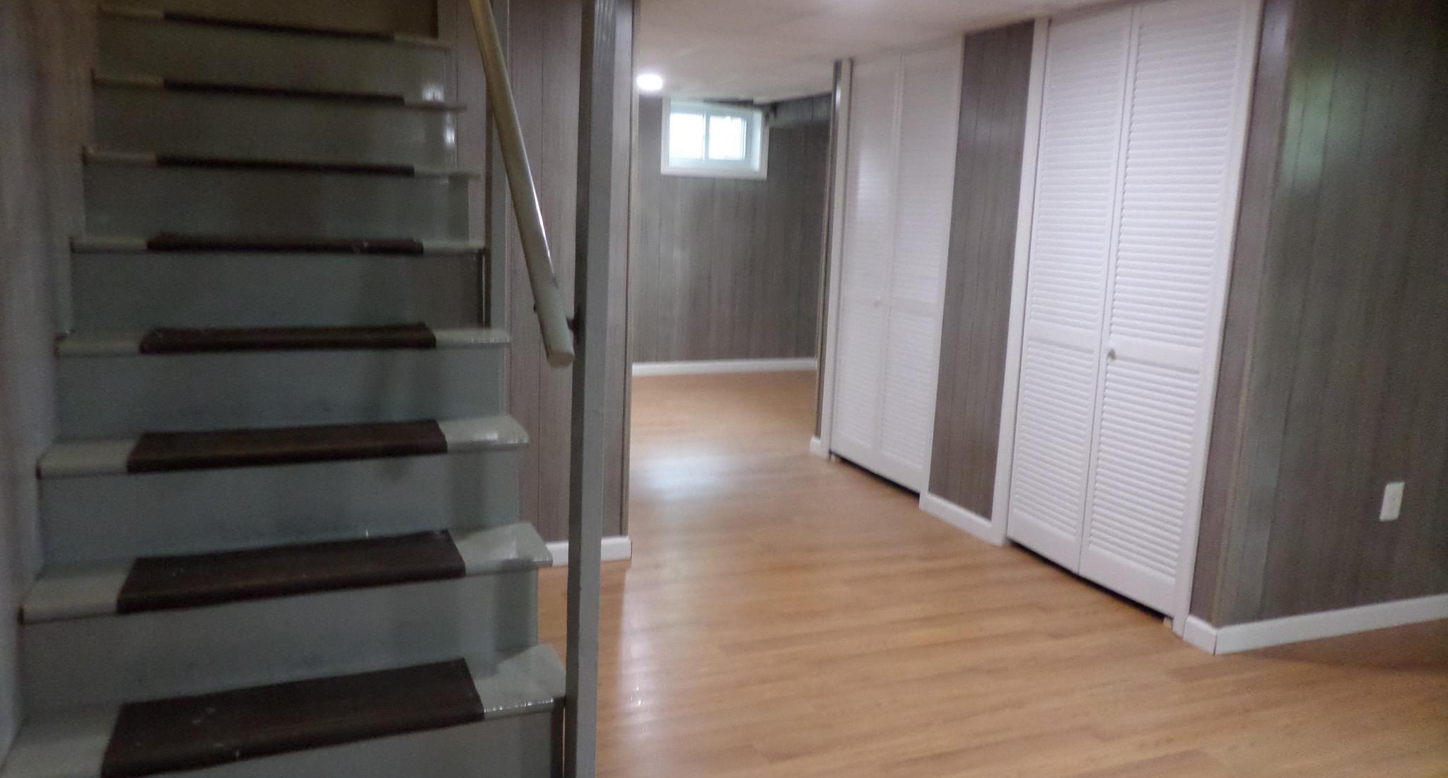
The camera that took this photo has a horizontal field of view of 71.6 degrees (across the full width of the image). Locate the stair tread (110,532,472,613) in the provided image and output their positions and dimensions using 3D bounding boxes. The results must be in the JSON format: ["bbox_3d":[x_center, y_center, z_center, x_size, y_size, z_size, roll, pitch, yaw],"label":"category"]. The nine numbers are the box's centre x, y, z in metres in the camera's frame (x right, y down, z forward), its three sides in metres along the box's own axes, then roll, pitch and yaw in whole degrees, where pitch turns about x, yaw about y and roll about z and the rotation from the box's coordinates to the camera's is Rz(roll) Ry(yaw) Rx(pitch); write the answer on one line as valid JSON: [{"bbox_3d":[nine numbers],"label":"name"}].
[{"bbox_3d":[-0.848,0.355,2.015,0.610,0.030,0.220,-2,11,-22],"label":"stair tread"}]

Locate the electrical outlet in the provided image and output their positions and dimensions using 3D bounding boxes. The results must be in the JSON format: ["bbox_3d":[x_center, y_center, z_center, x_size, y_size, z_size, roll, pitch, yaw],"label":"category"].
[{"bbox_3d":[2.211,0.372,3.326,0.076,0.120,0.010,-2,11,-22],"label":"electrical outlet"}]

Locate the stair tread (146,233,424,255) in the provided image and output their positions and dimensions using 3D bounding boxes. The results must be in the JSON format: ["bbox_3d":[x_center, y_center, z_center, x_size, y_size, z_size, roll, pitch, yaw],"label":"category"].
[{"bbox_3d":[-1.082,-0.359,2.522,0.610,0.030,0.220,-2,11,-22],"label":"stair tread"}]

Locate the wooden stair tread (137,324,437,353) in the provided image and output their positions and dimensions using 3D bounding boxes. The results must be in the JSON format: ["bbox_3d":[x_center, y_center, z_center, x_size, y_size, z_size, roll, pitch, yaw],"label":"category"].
[{"bbox_3d":[-1.001,-0.121,2.354,0.610,0.030,0.220,-2,11,-22],"label":"wooden stair tread"}]

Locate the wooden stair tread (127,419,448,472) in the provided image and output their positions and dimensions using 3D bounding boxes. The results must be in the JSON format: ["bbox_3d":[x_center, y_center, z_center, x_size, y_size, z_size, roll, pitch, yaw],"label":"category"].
[{"bbox_3d":[-0.927,0.117,2.184,0.610,0.030,0.220,-2,11,-22],"label":"wooden stair tread"}]

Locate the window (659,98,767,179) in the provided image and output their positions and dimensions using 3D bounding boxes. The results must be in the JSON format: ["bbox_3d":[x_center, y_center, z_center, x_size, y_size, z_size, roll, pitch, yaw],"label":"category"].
[{"bbox_3d":[-0.073,-1.884,7.616,0.865,0.540,0.130,-2,11,-22],"label":"window"}]

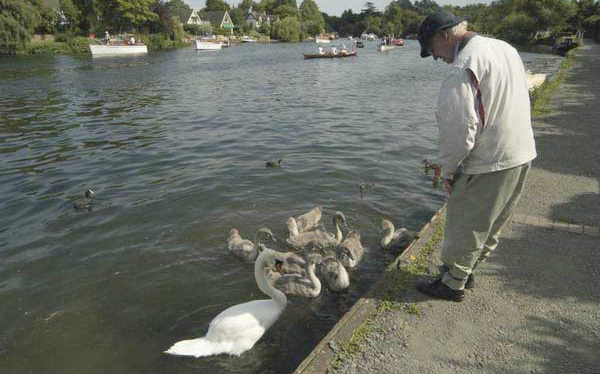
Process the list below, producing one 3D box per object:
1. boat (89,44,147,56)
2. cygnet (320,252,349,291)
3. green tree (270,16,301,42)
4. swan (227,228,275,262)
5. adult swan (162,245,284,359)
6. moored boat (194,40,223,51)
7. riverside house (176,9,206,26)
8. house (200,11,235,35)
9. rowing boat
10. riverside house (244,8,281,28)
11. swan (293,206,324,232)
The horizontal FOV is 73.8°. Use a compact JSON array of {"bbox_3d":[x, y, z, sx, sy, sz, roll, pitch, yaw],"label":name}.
[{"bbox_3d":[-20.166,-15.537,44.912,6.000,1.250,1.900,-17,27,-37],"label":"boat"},{"bbox_3d":[0.310,0.712,3.601,0.240,0.260,0.430,-8,22,-19],"label":"cygnet"},{"bbox_3d":[-4.375,-47.622,119.900,9.000,7.200,9.000,0,21,0],"label":"green tree"},{"bbox_3d":[-0.470,0.564,3.876,0.520,0.340,0.240,14,25,32],"label":"swan"},{"bbox_3d":[-0.450,0.708,2.461,0.860,0.650,0.360,-12,24,-28],"label":"adult swan"},{"bbox_3d":[-13.100,-20.118,56.544,4.900,1.250,1.900,-12,24,-28],"label":"moored boat"},{"bbox_3d":[-33.909,-50.618,123.038,8.500,7.600,6.200,11,24,27],"label":"riverside house"},{"bbox_3d":[-26.630,-52.355,127.727,9.000,7.500,6.200,11,24,27],"label":"house"},{"bbox_3d":[2.850,-12.333,37.037,7.000,0.720,1.300,-20,28,-41],"label":"rowing boat"},{"bbox_3d":[-11.800,-50.478,123.092,6.500,8.500,11.000,17,26,37],"label":"riverside house"},{"bbox_3d":[0.060,0.332,3.933,0.230,0.290,0.520,13,25,32],"label":"swan"}]

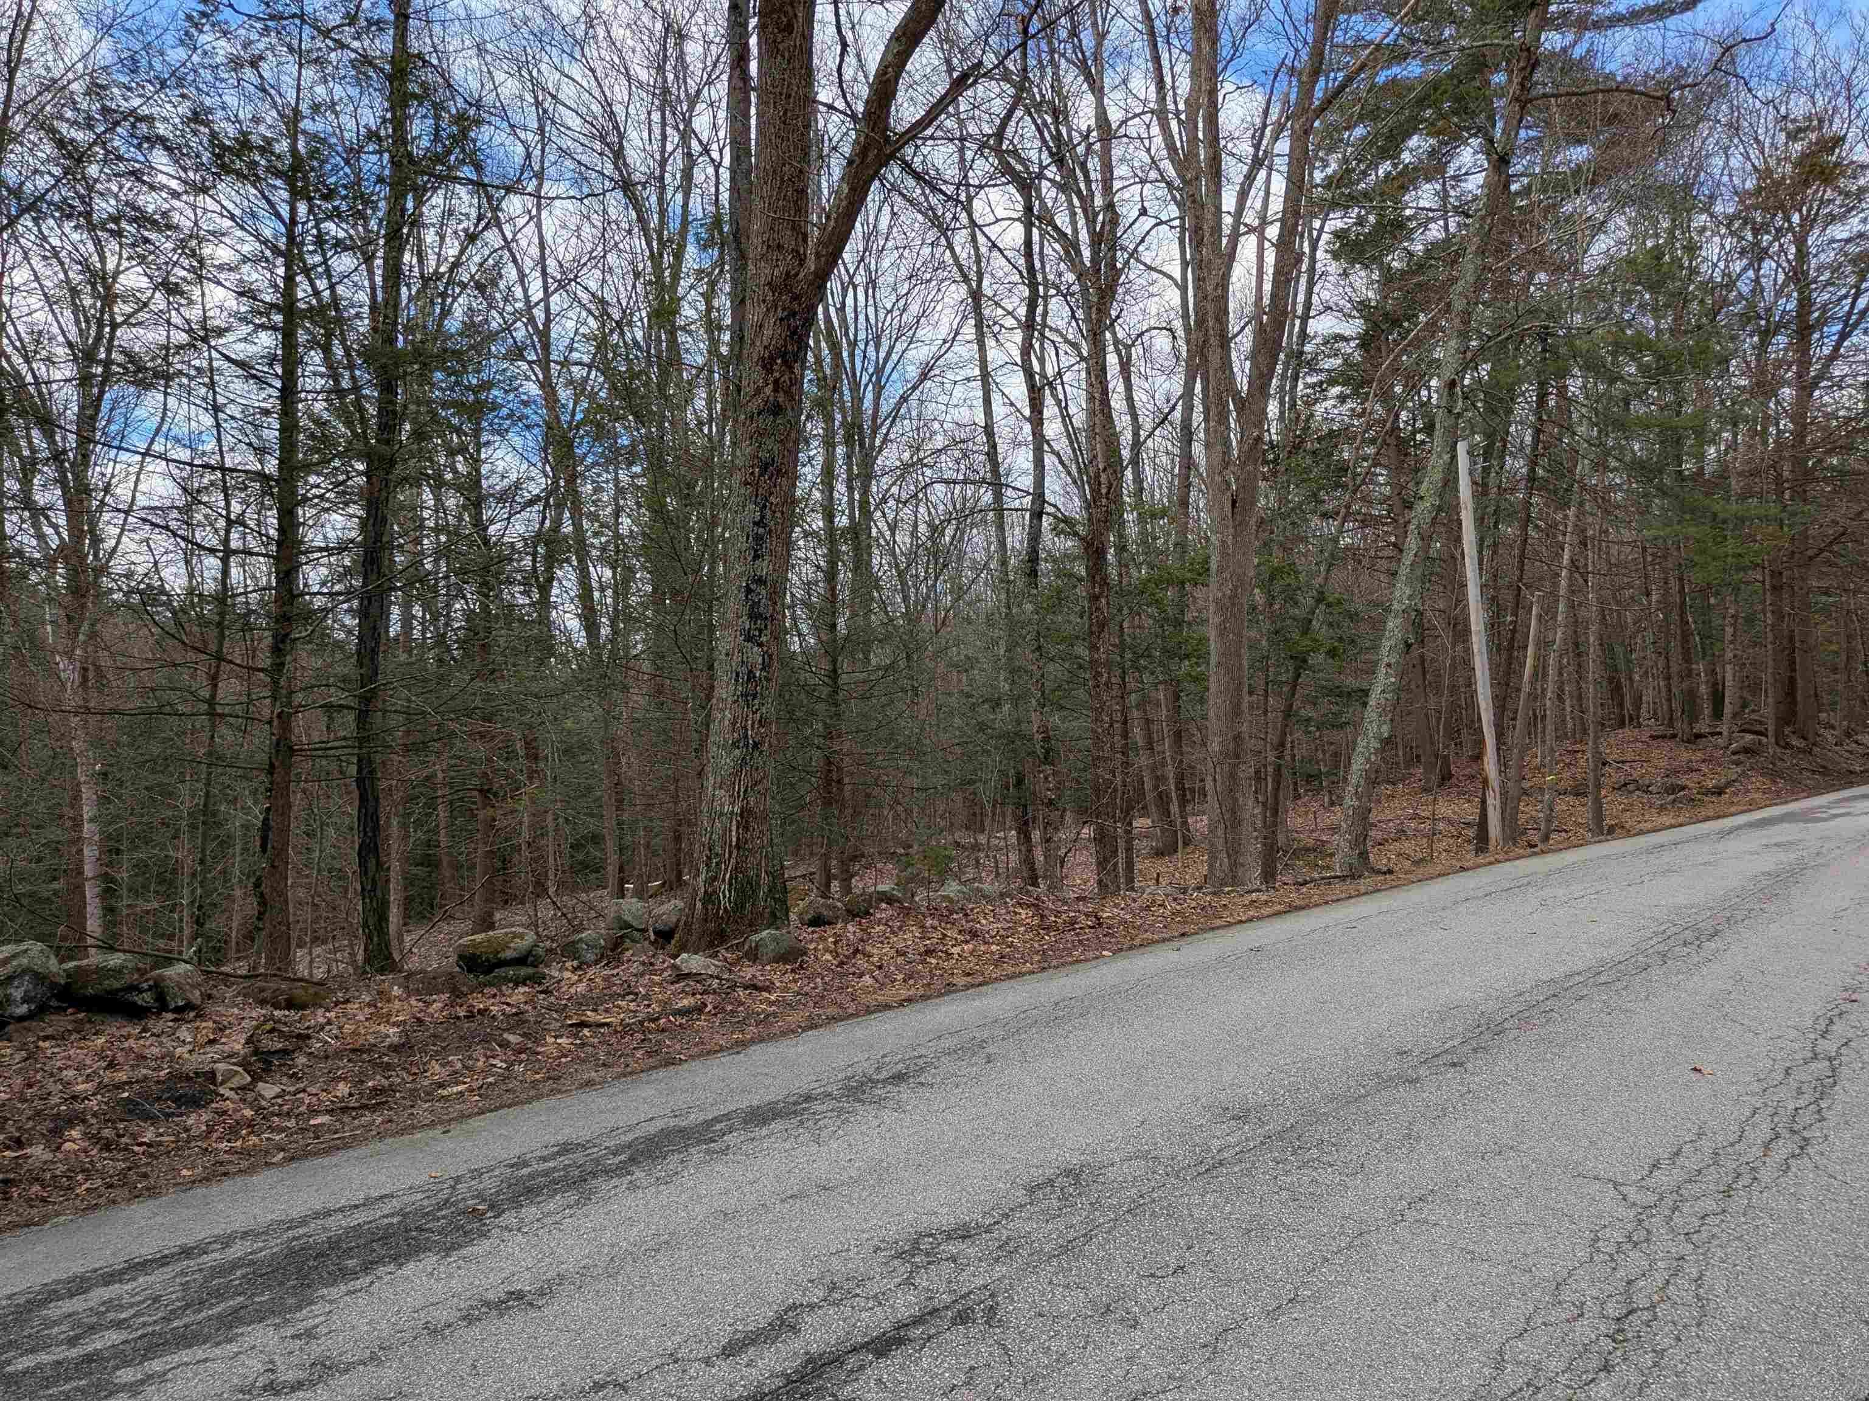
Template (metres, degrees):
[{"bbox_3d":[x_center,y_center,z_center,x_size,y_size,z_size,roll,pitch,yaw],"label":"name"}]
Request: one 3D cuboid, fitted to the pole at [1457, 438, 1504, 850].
[{"bbox_3d":[6.516,-0.685,15.485,0.160,4.900,0.160,-5,-2,24],"label":"pole"}]

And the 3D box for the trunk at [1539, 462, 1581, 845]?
[{"bbox_3d":[7.810,-0.605,16.185,0.170,4.830,0.160,5,-2,24],"label":"trunk"}]

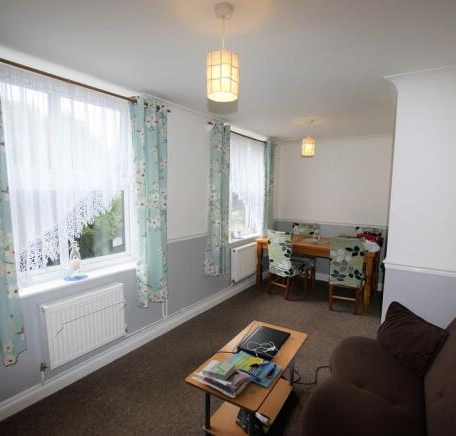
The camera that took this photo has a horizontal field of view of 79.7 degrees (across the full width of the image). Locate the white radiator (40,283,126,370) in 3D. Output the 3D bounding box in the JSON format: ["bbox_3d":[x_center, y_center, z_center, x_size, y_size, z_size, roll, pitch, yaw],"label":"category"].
[{"bbox_3d":[-1.068,0.799,2.088,0.072,0.447,0.587,5,8,36],"label":"white radiator"}]

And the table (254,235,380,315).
[{"bbox_3d":[1.296,0.721,3.998,1.583,0.765,0.810,5,8,36],"label":"table"}]

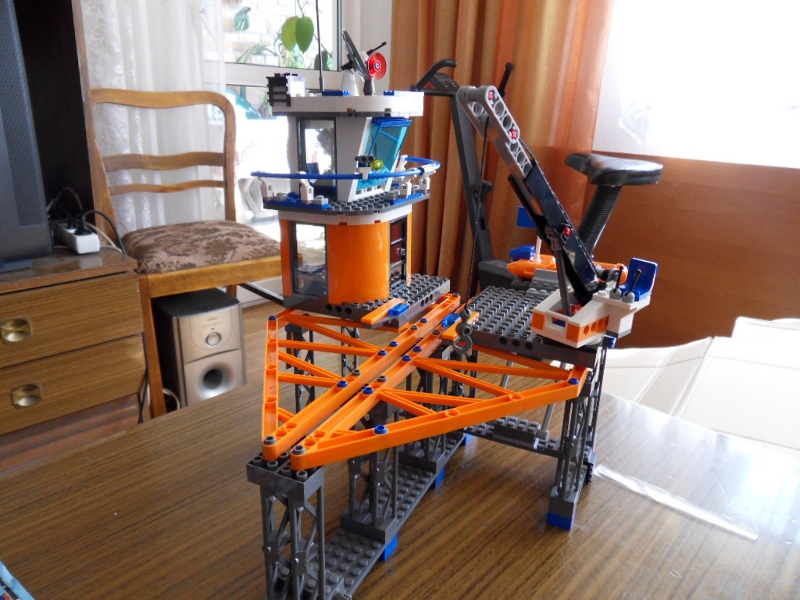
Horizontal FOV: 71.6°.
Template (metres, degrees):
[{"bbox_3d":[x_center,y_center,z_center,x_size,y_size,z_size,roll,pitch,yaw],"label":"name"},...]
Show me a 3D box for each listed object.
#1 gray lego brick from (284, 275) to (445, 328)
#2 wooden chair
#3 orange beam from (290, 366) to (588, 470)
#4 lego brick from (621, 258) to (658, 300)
[{"bbox_3d":[-0.022,-0.007,0.444,0.096,0.011,0.096,10,20,24],"label":"gray lego brick"},{"bbox_3d":[-0.594,-0.162,1.657,0.440,0.873,0.480,-13,23,-37],"label":"wooden chair"},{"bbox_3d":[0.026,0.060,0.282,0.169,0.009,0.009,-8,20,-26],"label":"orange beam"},{"bbox_3d":[0.143,-0.012,0.337,0.019,0.021,0.016,-14,24,-40],"label":"lego brick"}]

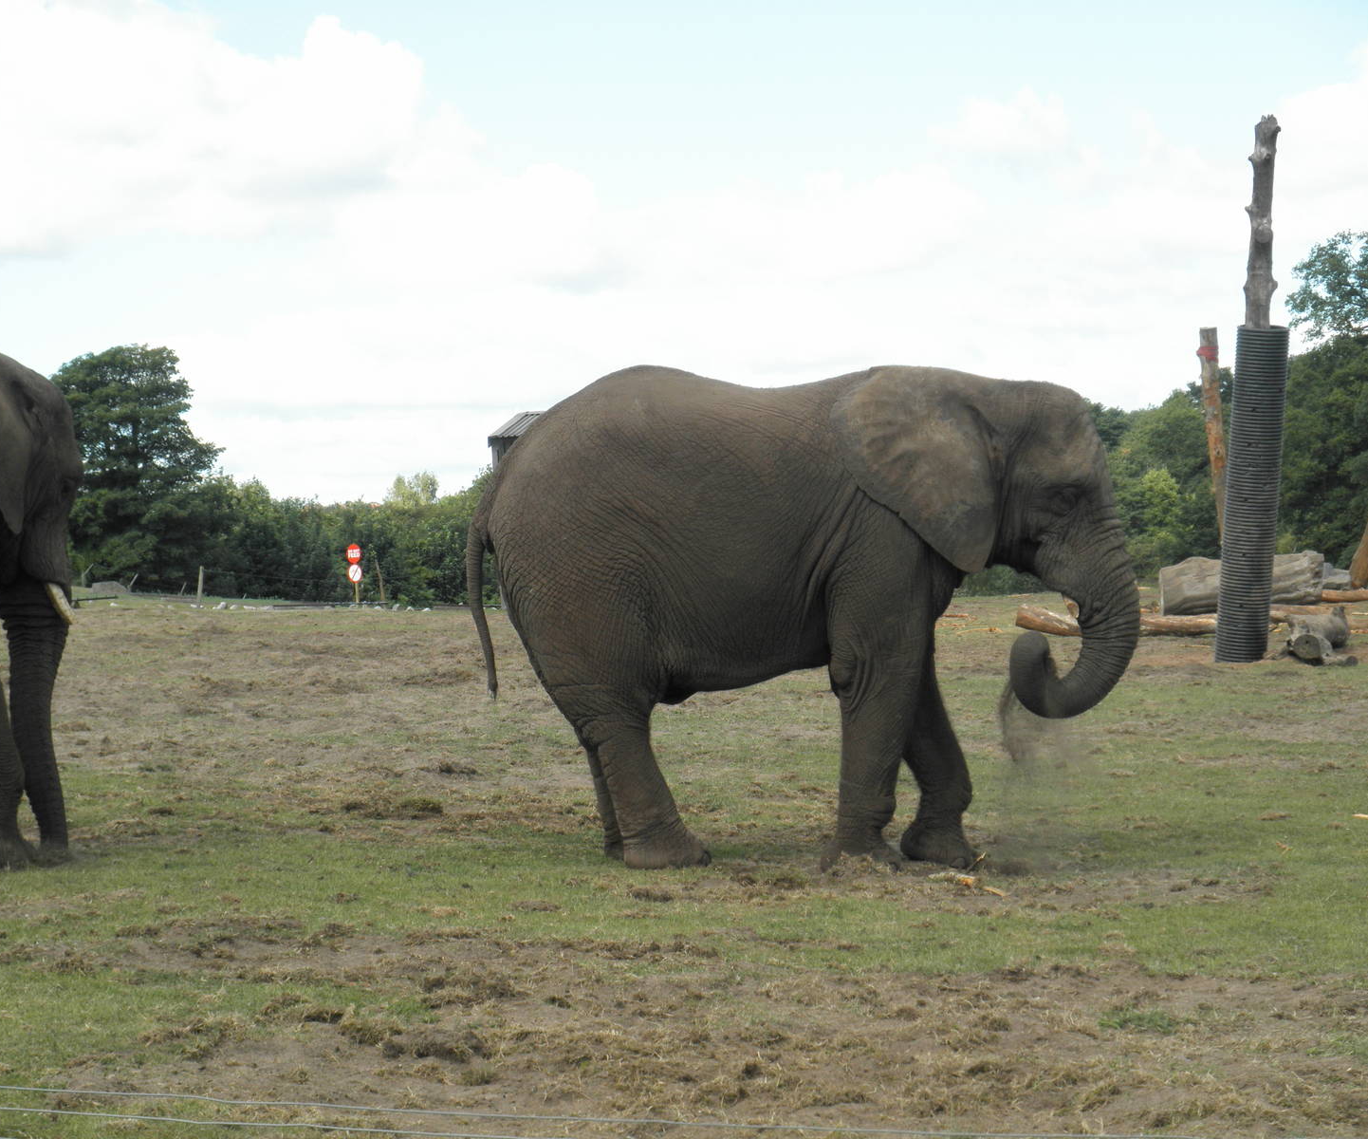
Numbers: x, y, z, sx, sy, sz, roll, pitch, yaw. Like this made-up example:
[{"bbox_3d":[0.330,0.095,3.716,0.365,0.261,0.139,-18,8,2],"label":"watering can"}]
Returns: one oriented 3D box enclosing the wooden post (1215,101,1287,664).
[{"bbox_3d":[7.179,-2.273,40.500,0.660,6.950,0.660,2,1,0],"label":"wooden post"}]

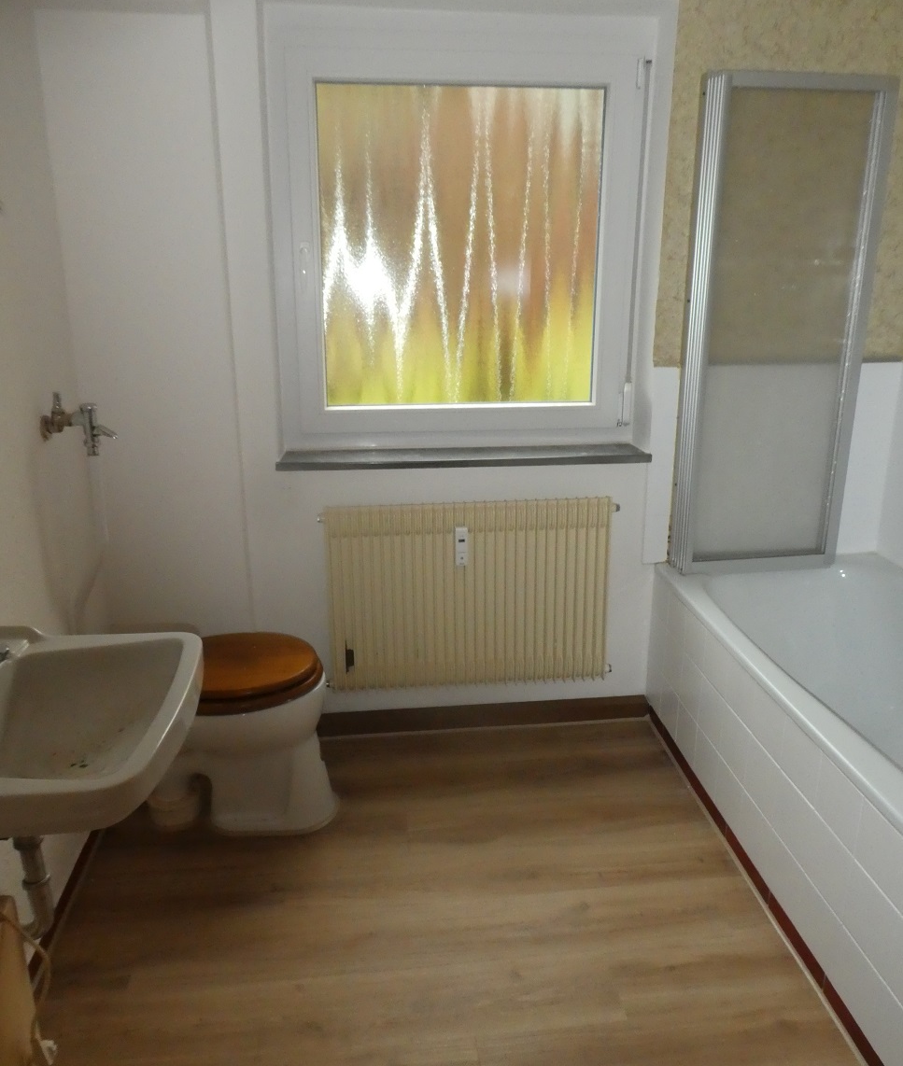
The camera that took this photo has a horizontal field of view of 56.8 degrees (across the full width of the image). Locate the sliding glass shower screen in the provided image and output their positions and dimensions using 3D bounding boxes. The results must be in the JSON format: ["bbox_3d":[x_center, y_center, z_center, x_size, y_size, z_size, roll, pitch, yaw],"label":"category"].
[{"bbox_3d":[0.950,-0.559,2.460,0.485,1.400,0.120,-2,17,-5],"label":"sliding glass shower screen"}]

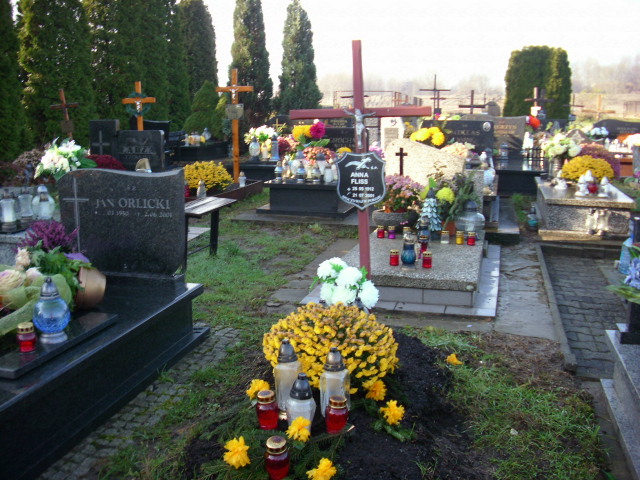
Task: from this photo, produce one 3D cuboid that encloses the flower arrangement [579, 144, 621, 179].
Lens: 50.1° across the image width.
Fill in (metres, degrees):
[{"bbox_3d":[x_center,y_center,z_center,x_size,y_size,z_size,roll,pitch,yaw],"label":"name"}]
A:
[{"bbox_3d":[3.759,-1.040,9.300,0.660,0.500,0.600,3,12,15],"label":"flower arrangement"}]

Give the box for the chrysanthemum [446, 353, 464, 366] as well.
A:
[{"bbox_3d":[0.713,0.629,3.600,0.092,0.070,0.085,0,11,0],"label":"chrysanthemum"}]

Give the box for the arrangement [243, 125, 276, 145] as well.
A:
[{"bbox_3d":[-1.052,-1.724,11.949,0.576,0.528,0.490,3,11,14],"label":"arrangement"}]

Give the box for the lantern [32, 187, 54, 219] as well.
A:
[{"bbox_3d":[-2.405,-0.326,5.922,0.195,0.292,0.195,3,11,14],"label":"lantern"}]

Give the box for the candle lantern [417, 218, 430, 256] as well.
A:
[{"bbox_3d":[0.897,-0.067,5.846,0.109,0.263,0.109,3,11,14],"label":"candle lantern"}]

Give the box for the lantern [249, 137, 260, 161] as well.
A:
[{"bbox_3d":[-1.130,-1.577,11.763,0.198,0.384,0.198,0,11,0],"label":"lantern"}]

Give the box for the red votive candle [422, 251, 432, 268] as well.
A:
[{"bbox_3d":[0.806,0.151,5.120,0.069,0.117,0.069,3,11,14],"label":"red votive candle"}]

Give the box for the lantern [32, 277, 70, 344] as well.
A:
[{"bbox_3d":[-1.214,0.312,3.083,0.167,0.291,0.167,3,11,14],"label":"lantern"}]

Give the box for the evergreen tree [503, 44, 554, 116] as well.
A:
[{"bbox_3d":[7.583,-5.244,25.000,1.800,3.750,1.800,3,11,15],"label":"evergreen tree"}]

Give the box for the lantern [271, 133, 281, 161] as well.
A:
[{"bbox_3d":[-0.768,-1.593,11.758,0.160,0.435,0.160,3,11,14],"label":"lantern"}]

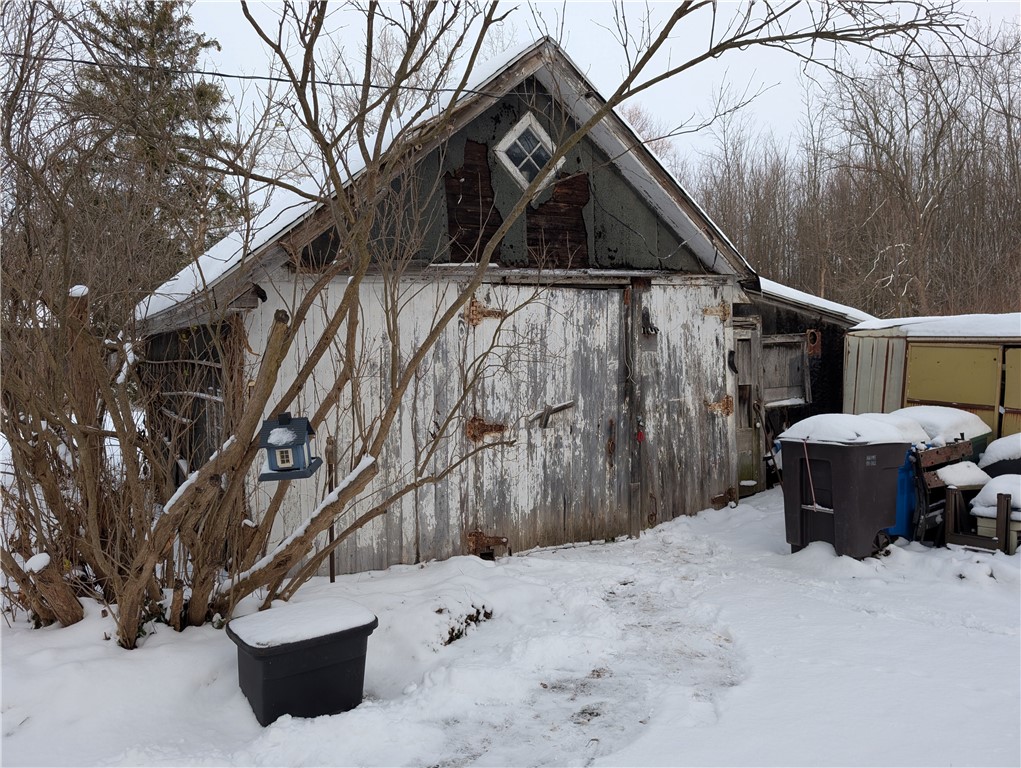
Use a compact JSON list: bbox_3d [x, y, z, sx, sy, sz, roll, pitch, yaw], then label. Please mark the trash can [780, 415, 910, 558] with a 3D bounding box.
[{"bbox_3d":[2.780,0.865,5.910,0.850,1.070,0.730,-5,8,-38],"label":"trash can"}]

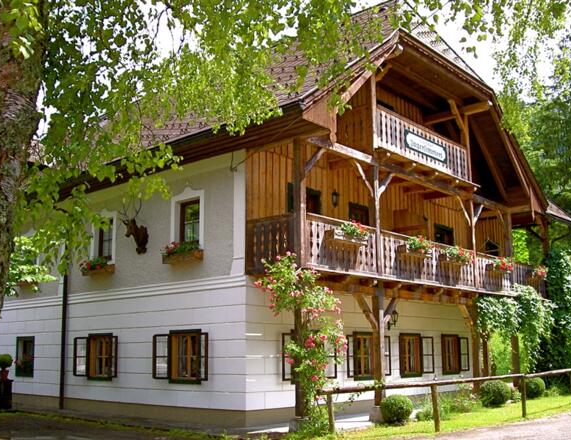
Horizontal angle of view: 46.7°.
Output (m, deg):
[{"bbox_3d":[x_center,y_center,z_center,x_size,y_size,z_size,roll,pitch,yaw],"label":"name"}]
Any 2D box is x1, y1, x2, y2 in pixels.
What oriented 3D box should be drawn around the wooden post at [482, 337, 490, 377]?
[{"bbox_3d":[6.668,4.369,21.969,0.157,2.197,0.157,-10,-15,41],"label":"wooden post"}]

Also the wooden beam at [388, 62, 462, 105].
[{"bbox_3d":[3.907,-3.787,18.223,0.163,0.173,4.704,-10,-15,41],"label":"wooden beam"}]

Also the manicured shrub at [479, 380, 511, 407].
[{"bbox_3d":[5.622,4.682,17.760,0.797,0.739,0.797,-10,-15,41],"label":"manicured shrub"}]

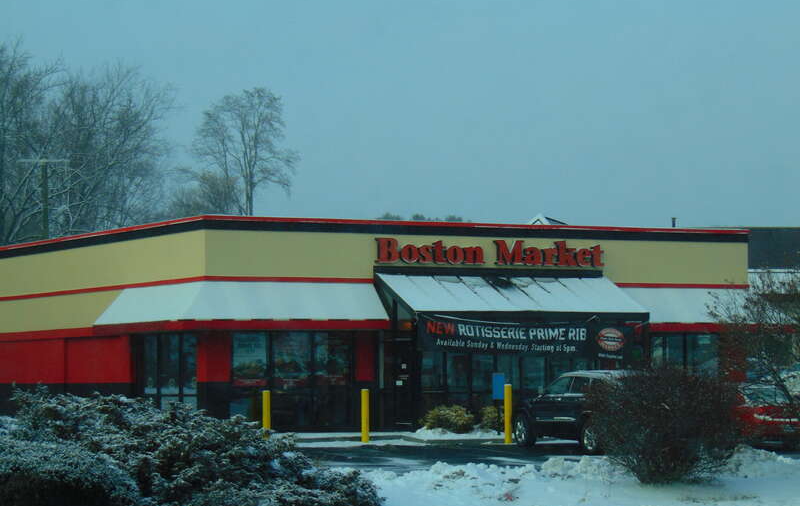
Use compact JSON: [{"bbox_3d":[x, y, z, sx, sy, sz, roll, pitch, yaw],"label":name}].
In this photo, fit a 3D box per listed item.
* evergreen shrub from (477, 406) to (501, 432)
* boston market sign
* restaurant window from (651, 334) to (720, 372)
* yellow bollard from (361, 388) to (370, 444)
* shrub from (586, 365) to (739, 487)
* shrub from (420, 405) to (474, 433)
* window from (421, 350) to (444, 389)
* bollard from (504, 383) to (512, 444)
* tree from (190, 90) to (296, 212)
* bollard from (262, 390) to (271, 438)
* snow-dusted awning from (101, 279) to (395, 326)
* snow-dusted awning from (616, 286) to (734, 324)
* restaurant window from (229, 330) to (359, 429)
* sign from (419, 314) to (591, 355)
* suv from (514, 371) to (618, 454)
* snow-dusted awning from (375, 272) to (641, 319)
[{"bbox_3d":[2.212,4.052,61.000,0.660,0.660,0.640,0,-3,0],"label":"evergreen shrub"},{"bbox_3d":[2.398,-0.005,64.517,6.800,0.640,0.180,1,-3,-27],"label":"boston market sign"},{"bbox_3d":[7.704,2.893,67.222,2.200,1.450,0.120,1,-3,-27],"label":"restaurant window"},{"bbox_3d":[-0.792,3.768,57.800,0.170,1.240,0.170,1,-3,-27],"label":"yellow bollard"},{"bbox_3d":[3.418,2.233,32.500,1.970,1.523,1.855,-1,-3,6],"label":"shrub"},{"bbox_3d":[1.089,3.816,57.200,1.176,0.665,1.050,1,-4,-28],"label":"shrub"},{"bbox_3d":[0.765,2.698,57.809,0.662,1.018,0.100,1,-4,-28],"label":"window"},{"bbox_3d":[2.443,3.632,56.200,0.170,1.330,0.170,0,-3,0],"label":"bollard"},{"bbox_3d":[-7.351,-0.118,118.000,5.011,15.412,5.011,0,-3,-4],"label":"tree"},{"bbox_3d":[-2.899,3.540,54.200,0.170,1.118,0.170,1,-4,-28],"label":"bollard"},{"bbox_3d":[-3.839,1.327,59.672,5.180,1.110,5.700,1,-4,-28],"label":"snow-dusted awning"},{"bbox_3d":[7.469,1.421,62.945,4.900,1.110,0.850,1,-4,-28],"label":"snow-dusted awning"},{"bbox_3d":[-2.454,2.972,57.992,3.301,2.343,0.120,1,-4,-28],"label":"restaurant window"},{"bbox_3d":[2.631,1.954,58.425,5.064,0.982,0.080,1,-4,-28],"label":"sign"},{"bbox_3d":[4.223,3.393,54.451,1.870,1.740,4.700,1,-3,-29],"label":"suv"},{"bbox_3d":[2.900,1.115,63.566,6.750,1.170,2.250,1,-3,-27],"label":"snow-dusted awning"}]

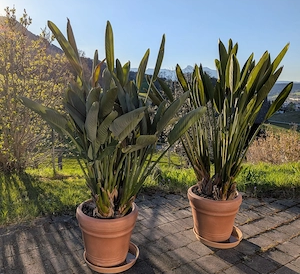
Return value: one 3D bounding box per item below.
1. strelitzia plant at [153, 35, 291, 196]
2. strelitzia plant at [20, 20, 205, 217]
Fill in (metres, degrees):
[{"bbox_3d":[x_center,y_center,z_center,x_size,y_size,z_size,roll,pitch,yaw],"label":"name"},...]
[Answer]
[{"bbox_3d":[0.614,-0.124,2.405,1.200,1.368,0.950,1,9,0],"label":"strelitzia plant"},{"bbox_3d":[-0.276,-0.100,2.010,1.310,1.424,1.050,1,9,0],"label":"strelitzia plant"}]

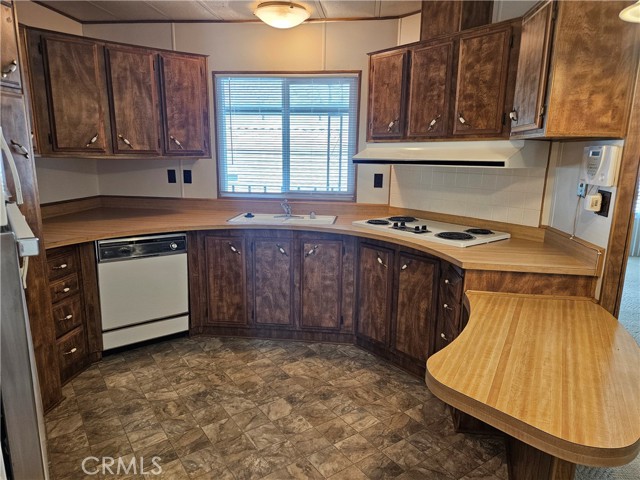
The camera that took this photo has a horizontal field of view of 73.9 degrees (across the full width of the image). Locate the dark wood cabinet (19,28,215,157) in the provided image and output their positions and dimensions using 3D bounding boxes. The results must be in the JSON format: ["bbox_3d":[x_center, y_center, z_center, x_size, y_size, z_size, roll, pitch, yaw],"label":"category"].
[{"bbox_3d":[-1.526,-1.062,3.327,1.201,0.812,0.445,-7,14,-34],"label":"dark wood cabinet"}]

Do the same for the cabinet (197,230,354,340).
[{"bbox_3d":[-0.296,0.298,3.505,1.196,0.836,0.639,2,11,4],"label":"cabinet"}]

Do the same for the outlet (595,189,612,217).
[{"bbox_3d":[1.411,-0.182,2.131,0.018,0.118,0.112,2,11,6],"label":"outlet"}]

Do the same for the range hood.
[{"bbox_3d":[0.839,-0.607,2.972,0.484,0.161,1.254,-8,14,-37],"label":"range hood"}]

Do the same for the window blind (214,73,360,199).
[{"bbox_3d":[-0.293,-0.888,3.704,1.220,1.058,0.048,2,11,6],"label":"window blind"}]

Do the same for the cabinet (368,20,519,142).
[{"bbox_3d":[0.863,-1.017,2.954,0.300,0.650,1.190,-8,14,-37],"label":"cabinet"}]

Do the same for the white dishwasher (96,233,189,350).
[{"bbox_3d":[-1.394,0.321,3.227,0.591,0.795,0.600,-7,14,-36],"label":"white dishwasher"}]

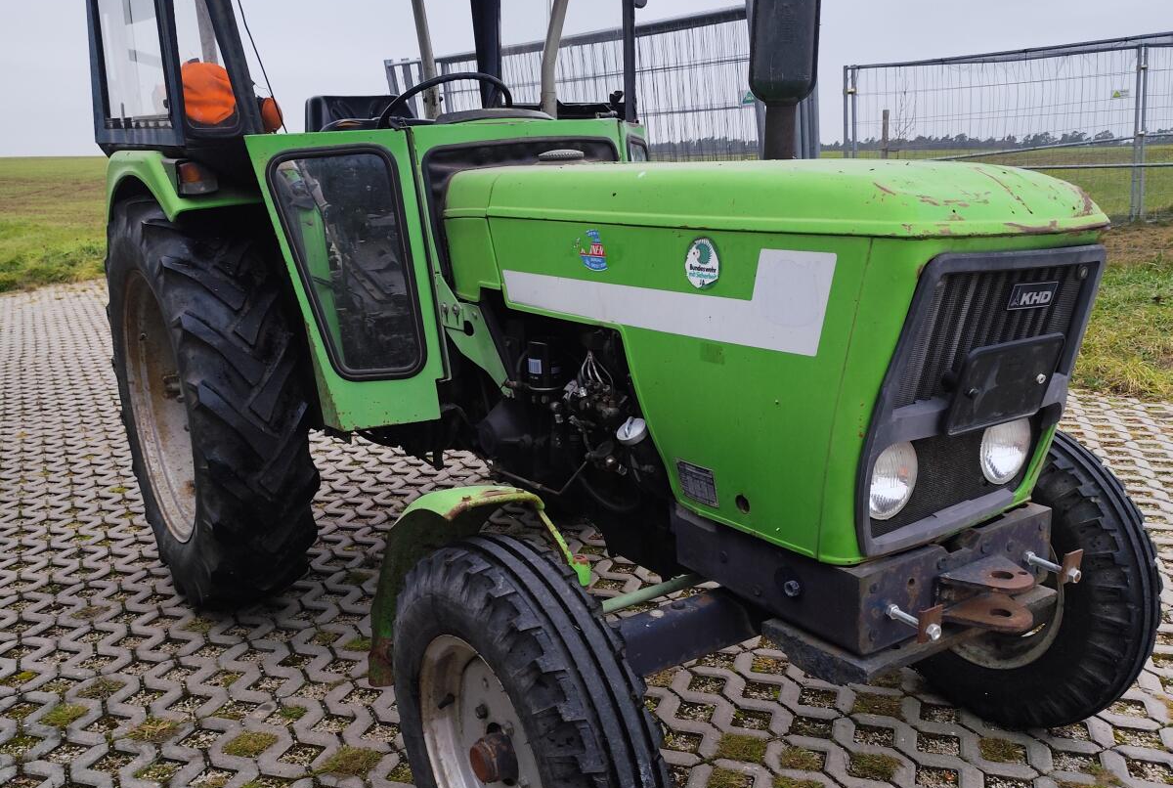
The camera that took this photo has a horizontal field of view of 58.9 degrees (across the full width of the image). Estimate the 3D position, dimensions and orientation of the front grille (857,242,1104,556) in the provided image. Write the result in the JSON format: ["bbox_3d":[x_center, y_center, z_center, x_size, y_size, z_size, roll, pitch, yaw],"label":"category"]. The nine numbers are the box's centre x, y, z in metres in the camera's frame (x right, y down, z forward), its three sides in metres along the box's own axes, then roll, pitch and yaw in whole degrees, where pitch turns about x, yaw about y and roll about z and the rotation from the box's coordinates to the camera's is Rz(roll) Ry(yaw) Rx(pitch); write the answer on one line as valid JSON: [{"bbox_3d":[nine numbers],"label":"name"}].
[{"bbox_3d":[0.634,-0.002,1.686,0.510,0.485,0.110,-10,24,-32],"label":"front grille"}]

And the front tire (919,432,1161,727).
[{"bbox_3d":[0.980,0.420,2.487,0.185,0.745,0.745,-10,15,-31],"label":"front tire"}]

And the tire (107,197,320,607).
[{"bbox_3d":[-1.230,0.014,3.338,0.345,1.335,1.335,-10,15,-32],"label":"tire"}]

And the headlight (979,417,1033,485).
[{"bbox_3d":[0.725,0.092,1.839,0.138,0.138,0.085,-10,15,-32],"label":"headlight"}]

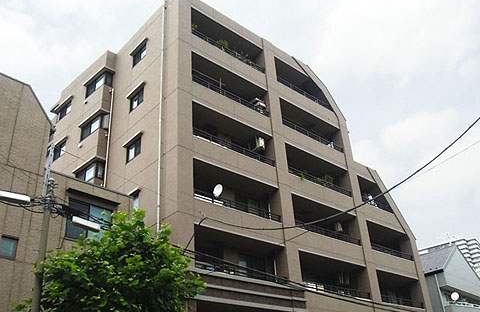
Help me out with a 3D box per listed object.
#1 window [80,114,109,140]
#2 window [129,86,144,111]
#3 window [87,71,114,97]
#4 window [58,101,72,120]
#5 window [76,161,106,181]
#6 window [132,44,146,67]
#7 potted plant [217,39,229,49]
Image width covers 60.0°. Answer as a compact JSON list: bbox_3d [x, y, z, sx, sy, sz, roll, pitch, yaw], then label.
[{"bbox_3d":[-8.107,-1.503,23.133,0.454,0.965,2.219,21,-37,-38],"label":"window"},{"bbox_3d":[-5.330,-2.947,21.469,0.180,0.930,1.370,21,-37,-38],"label":"window"},{"bbox_3d":[-8.317,-4.016,24.506,0.454,0.917,2.220,21,-37,-38],"label":"window"},{"bbox_3d":[-11.144,-2.901,26.631,0.169,0.752,1.786,21,-37,-38],"label":"window"},{"bbox_3d":[-7.874,1.107,21.687,0.454,0.965,2.268,21,-37,-38],"label":"window"},{"bbox_3d":[-5.524,-5.573,22.875,0.180,0.900,1.400,21,-37,-38],"label":"window"},{"bbox_3d":[-0.996,-6.007,22.290,0.500,0.500,0.450,21,-37,-38],"label":"potted plant"}]

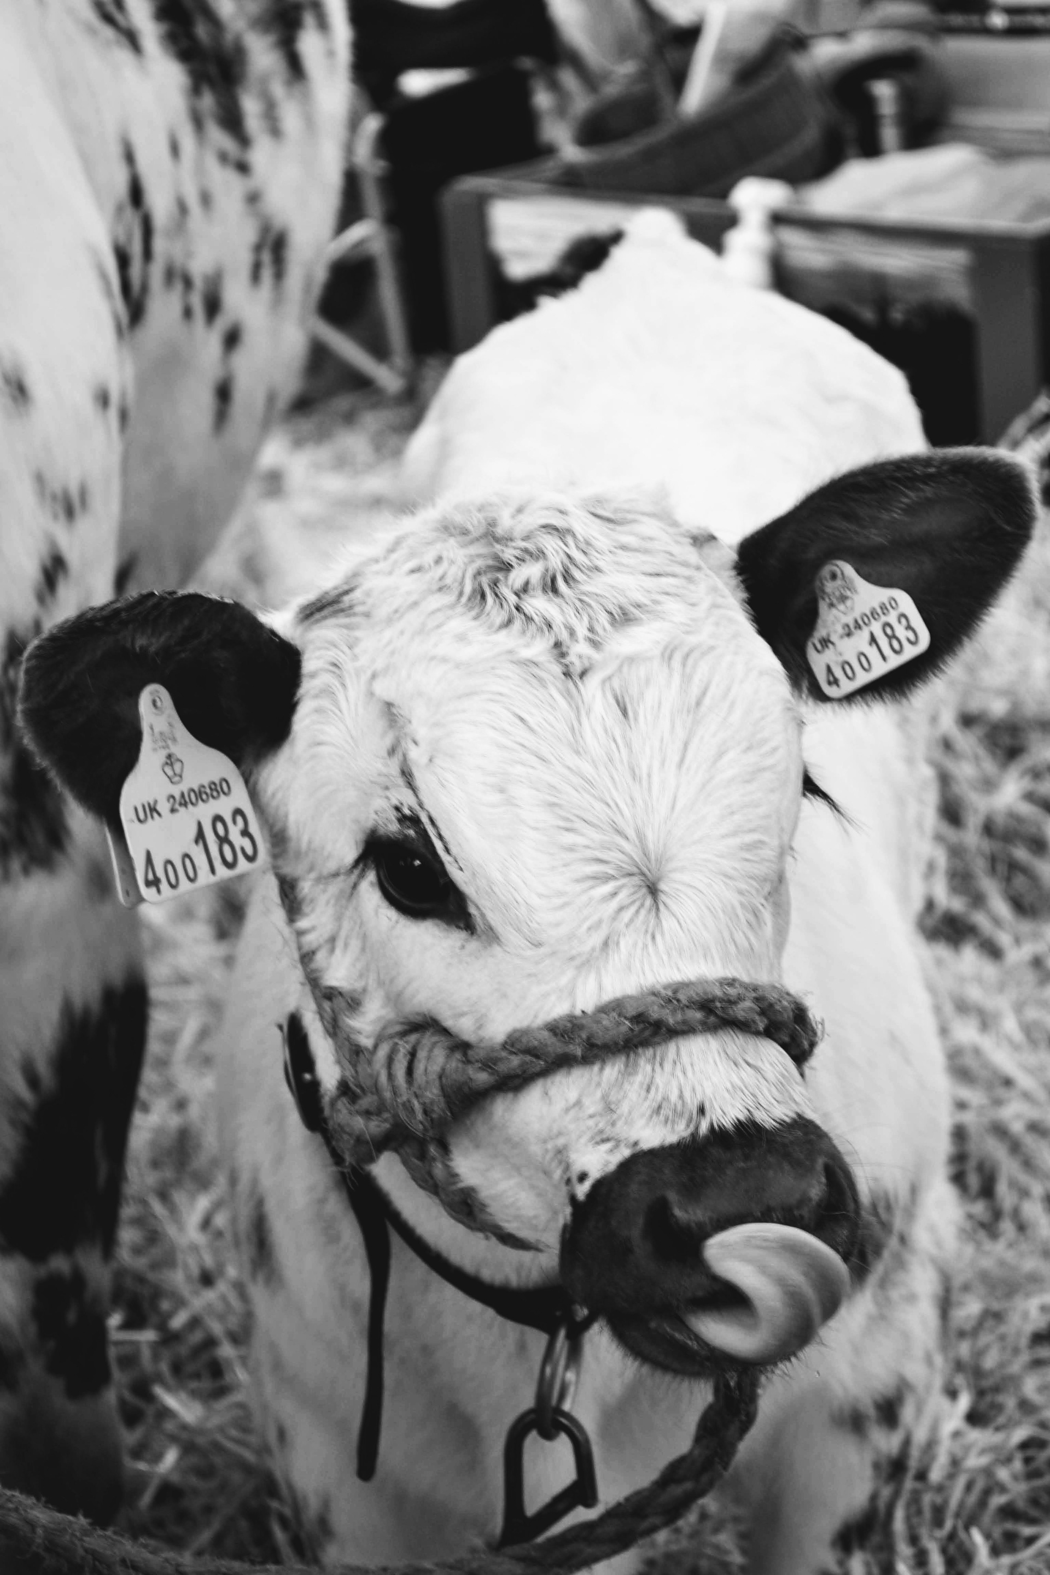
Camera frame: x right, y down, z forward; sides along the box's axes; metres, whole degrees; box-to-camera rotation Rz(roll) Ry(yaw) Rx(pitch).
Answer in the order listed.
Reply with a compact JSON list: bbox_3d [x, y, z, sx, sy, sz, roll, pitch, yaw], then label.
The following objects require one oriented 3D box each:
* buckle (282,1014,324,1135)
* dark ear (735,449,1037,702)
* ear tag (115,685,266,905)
[{"bbox_3d":[-0.086,0.111,1.385,0.011,0.046,0.030,-13,2,-16],"label":"buckle"},{"bbox_3d":[0.151,-0.087,1.450,0.132,0.090,0.055,-27,11,-12],"label":"dark ear"},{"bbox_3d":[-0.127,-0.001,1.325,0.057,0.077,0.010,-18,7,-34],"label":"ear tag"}]

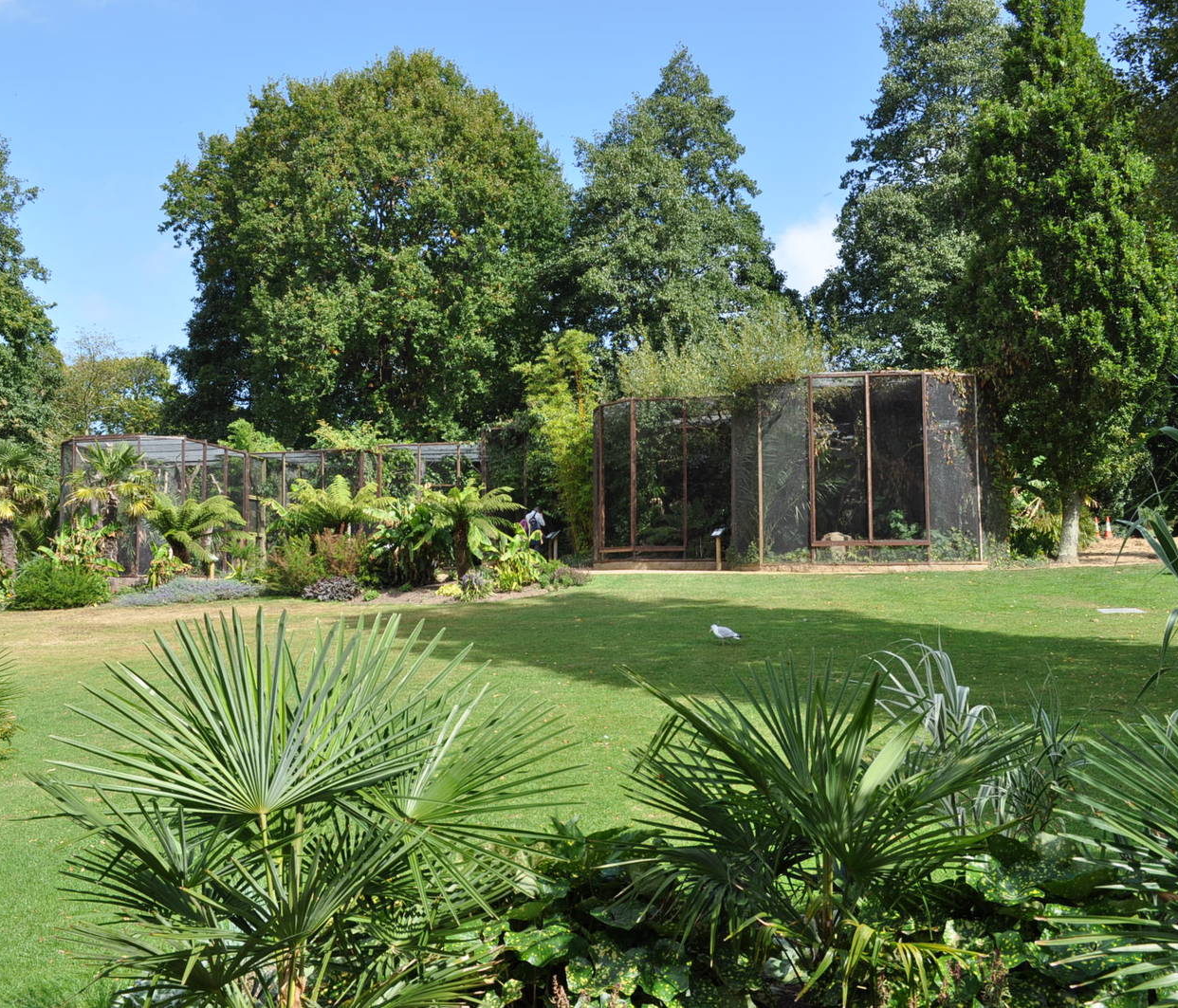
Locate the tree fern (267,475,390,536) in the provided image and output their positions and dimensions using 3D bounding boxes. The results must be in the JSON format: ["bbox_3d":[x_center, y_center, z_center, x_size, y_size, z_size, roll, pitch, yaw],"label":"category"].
[{"bbox_3d":[-5.730,0.526,25.200,2.600,2.200,2.500,0,-3,0],"label":"tree fern"}]

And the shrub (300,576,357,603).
[{"bbox_3d":[-4.934,1.611,21.600,1.100,0.500,0.900,0,-3,0],"label":"shrub"}]

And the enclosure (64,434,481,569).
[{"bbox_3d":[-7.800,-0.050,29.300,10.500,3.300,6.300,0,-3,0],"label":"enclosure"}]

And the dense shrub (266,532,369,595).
[{"bbox_3d":[-6.114,1.348,25.600,2.250,1.350,1.700,0,-3,0],"label":"dense shrub"}]

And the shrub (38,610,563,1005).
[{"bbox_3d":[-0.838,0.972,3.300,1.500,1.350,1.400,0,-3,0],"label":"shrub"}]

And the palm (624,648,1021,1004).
[{"bbox_3d":[0.771,1.030,3.650,1.250,1.120,1.200,0,-3,0],"label":"palm"}]

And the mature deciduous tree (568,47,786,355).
[{"bbox_3d":[3.570,-8.150,46.000,9.200,21.200,9.200,0,-3,0],"label":"mature deciduous tree"}]

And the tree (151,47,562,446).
[{"bbox_3d":[-8.702,-7.774,44.500,15.900,20.000,15.000,0,-3,0],"label":"tree"}]

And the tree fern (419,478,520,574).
[{"bbox_3d":[-2.641,0.552,25.200,2.150,2.180,2.100,0,-3,0],"label":"tree fern"}]

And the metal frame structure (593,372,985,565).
[{"bbox_3d":[4.600,-0.600,29.800,9.400,4.550,6.800,0,-3,7],"label":"metal frame structure"}]

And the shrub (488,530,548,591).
[{"bbox_3d":[-1.551,1.239,25.000,1.300,1.330,1.150,0,-3,0],"label":"shrub"}]

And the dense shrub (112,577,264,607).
[{"bbox_3d":[-9.179,2.007,26.000,3.400,0.600,1.500,1,-3,-15],"label":"dense shrub"}]

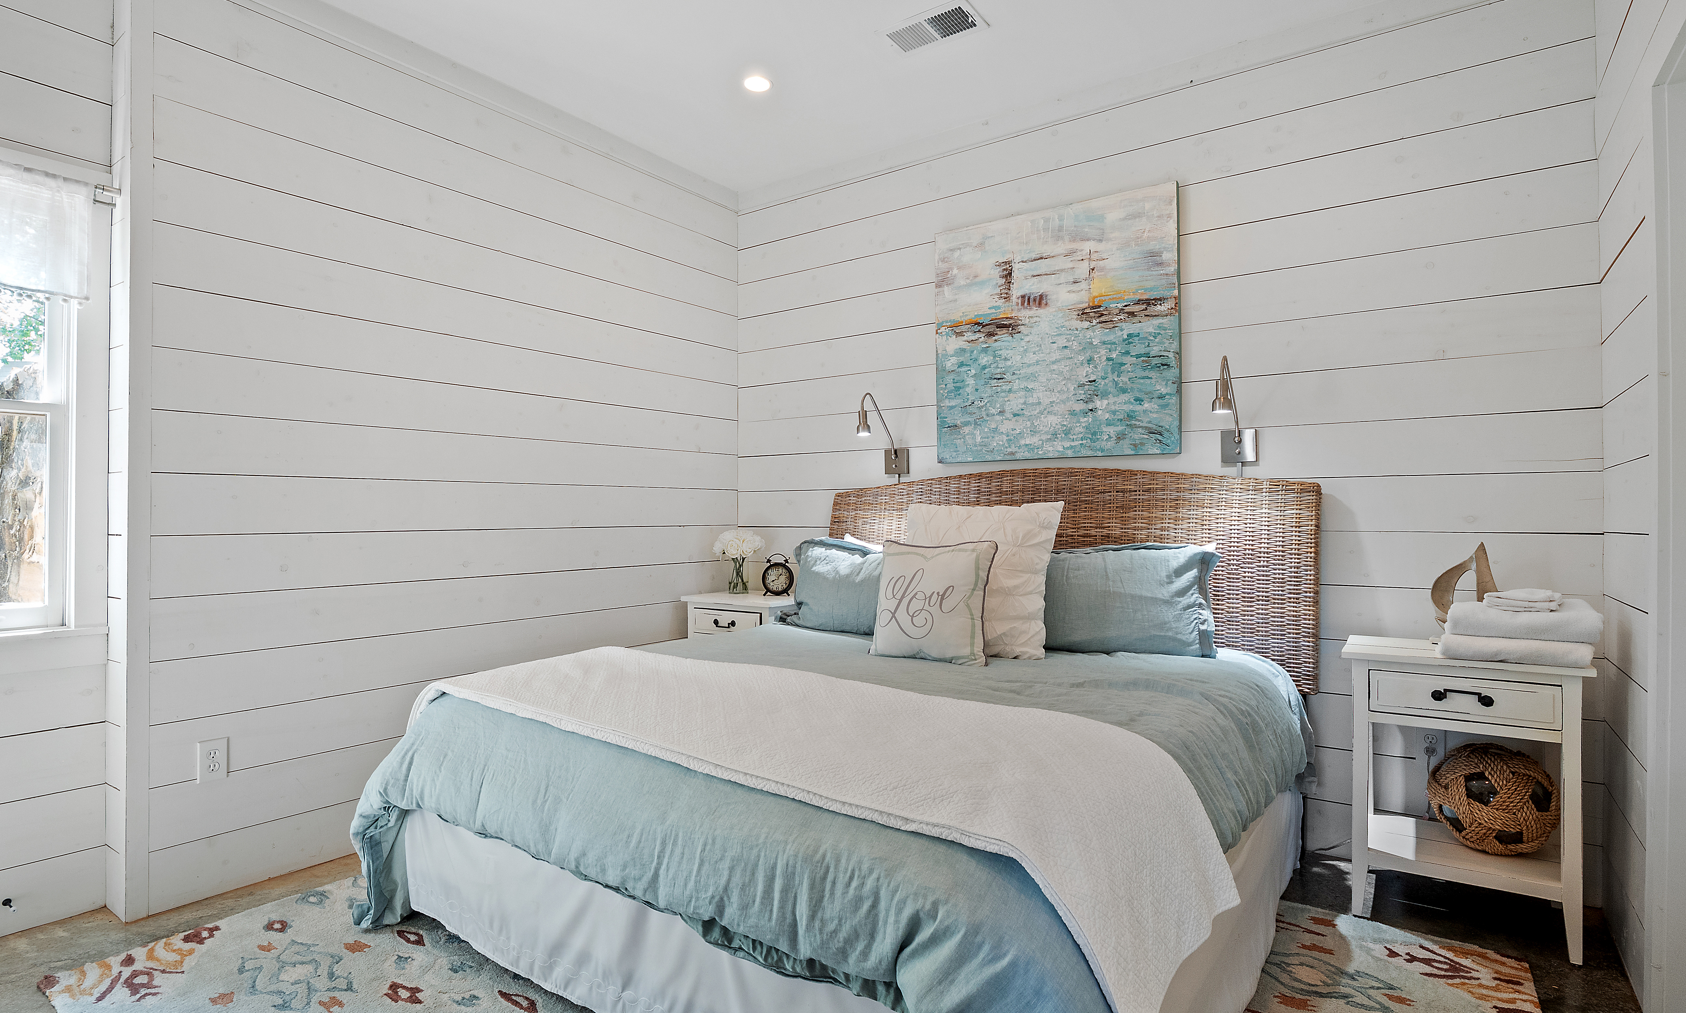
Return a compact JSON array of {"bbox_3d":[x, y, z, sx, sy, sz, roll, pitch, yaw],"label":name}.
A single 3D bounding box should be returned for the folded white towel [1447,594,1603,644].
[{"bbox_3d":[1.878,0.313,2.166,0.310,0.080,0.270,0,-1,34],"label":"folded white towel"}]

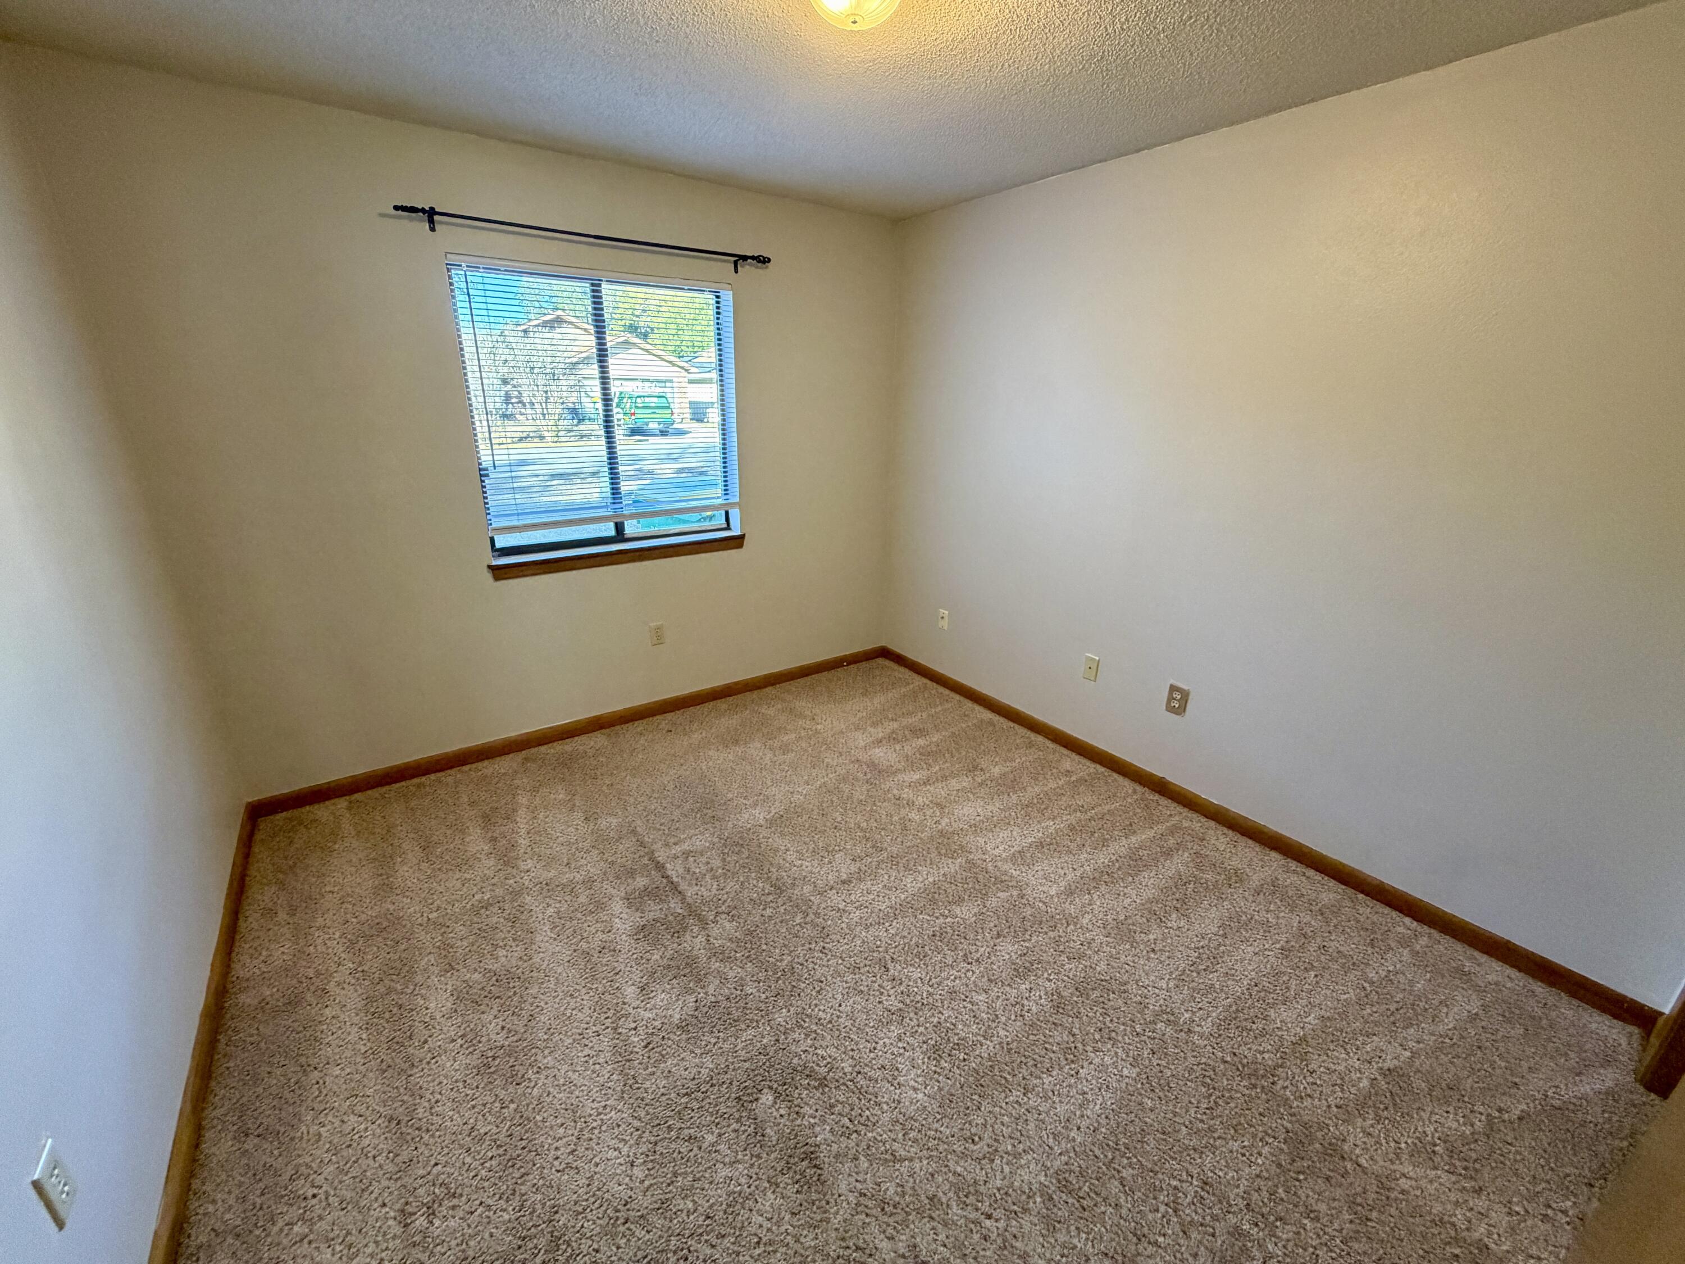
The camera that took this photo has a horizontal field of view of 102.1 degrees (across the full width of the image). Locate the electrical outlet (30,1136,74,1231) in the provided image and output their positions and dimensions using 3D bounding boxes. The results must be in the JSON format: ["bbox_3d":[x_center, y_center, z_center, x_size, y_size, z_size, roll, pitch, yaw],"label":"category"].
[{"bbox_3d":[-1.172,0.825,1.018,0.008,0.115,0.070,-12,23,-33],"label":"electrical outlet"}]

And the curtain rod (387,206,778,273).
[{"bbox_3d":[-0.943,-1.563,2.749,1.468,0.075,0.096,-12,23,-33],"label":"curtain rod"}]

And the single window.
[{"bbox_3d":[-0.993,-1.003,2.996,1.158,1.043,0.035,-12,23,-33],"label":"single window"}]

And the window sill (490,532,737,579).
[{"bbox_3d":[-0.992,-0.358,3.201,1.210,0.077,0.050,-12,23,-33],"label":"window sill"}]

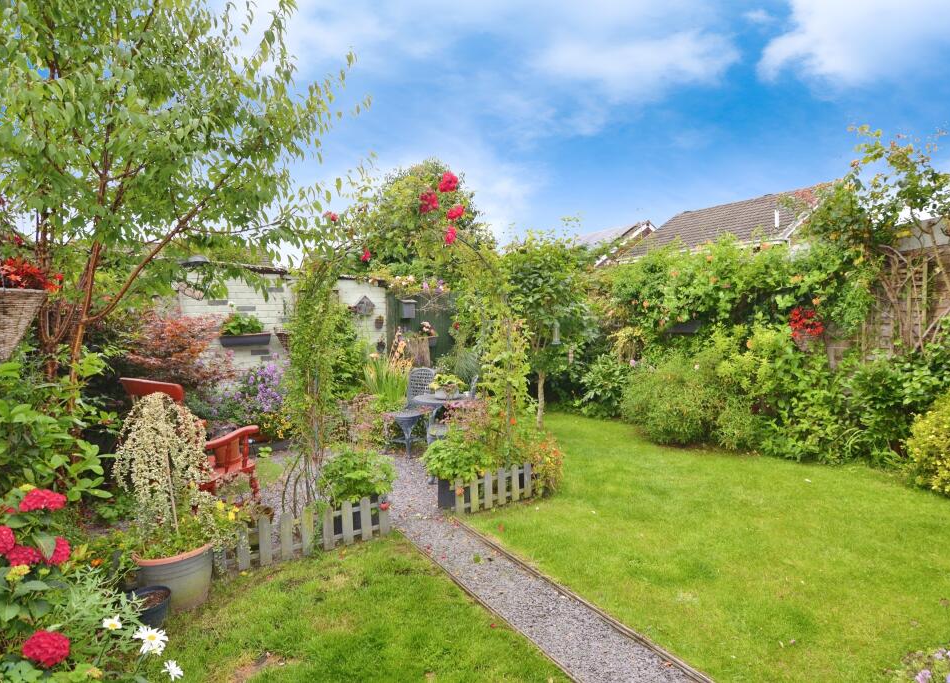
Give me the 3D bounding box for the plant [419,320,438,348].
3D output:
[{"bbox_3d":[-0.598,-0.103,5.850,0.230,0.330,0.220,-2,3,-6],"label":"plant"}]

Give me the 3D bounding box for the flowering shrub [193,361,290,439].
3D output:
[{"bbox_3d":[-2.580,0.640,5.000,0.650,0.850,0.950,0,0,36],"label":"flowering shrub"}]

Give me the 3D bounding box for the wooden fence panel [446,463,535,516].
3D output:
[{"bbox_3d":[0.160,1.135,3.550,0.800,0.280,0.050,0,0,-31],"label":"wooden fence panel"}]

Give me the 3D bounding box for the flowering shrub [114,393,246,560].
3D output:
[{"bbox_3d":[-1.536,0.697,2.402,0.600,0.850,0.560,-3,4,-34],"label":"flowering shrub"}]

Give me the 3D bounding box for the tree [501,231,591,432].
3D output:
[{"bbox_3d":[1.030,-0.140,6.400,1.200,2.750,1.150,0,0,0],"label":"tree"}]

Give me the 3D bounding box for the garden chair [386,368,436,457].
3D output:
[{"bbox_3d":[-0.740,0.820,5.270,0.450,0.920,0.500,0,0,34],"label":"garden chair"}]

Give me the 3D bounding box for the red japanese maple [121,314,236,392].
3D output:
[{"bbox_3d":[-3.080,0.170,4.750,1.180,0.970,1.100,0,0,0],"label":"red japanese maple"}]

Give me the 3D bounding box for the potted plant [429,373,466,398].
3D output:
[{"bbox_3d":[-0.254,0.406,4.200,0.330,0.250,0.310,-2,3,-4],"label":"potted plant"}]

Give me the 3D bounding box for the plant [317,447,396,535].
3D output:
[{"bbox_3d":[-0.815,0.995,3.230,0.510,0.530,0.480,-2,3,-15],"label":"plant"}]

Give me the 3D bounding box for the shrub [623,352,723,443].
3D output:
[{"bbox_3d":[2.258,0.596,5.341,1.120,0.950,1.050,0,3,23],"label":"shrub"}]

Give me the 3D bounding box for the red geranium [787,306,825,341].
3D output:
[{"bbox_3d":[3.776,-0.206,5.200,0.340,0.390,0.370,-1,1,-32],"label":"red geranium"}]

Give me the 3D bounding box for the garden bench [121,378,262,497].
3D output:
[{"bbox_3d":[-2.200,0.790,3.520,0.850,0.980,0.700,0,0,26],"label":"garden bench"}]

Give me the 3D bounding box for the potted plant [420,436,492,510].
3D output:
[{"bbox_3d":[-0.140,0.990,3.680,0.530,0.530,0.480,0,0,-31],"label":"potted plant"}]

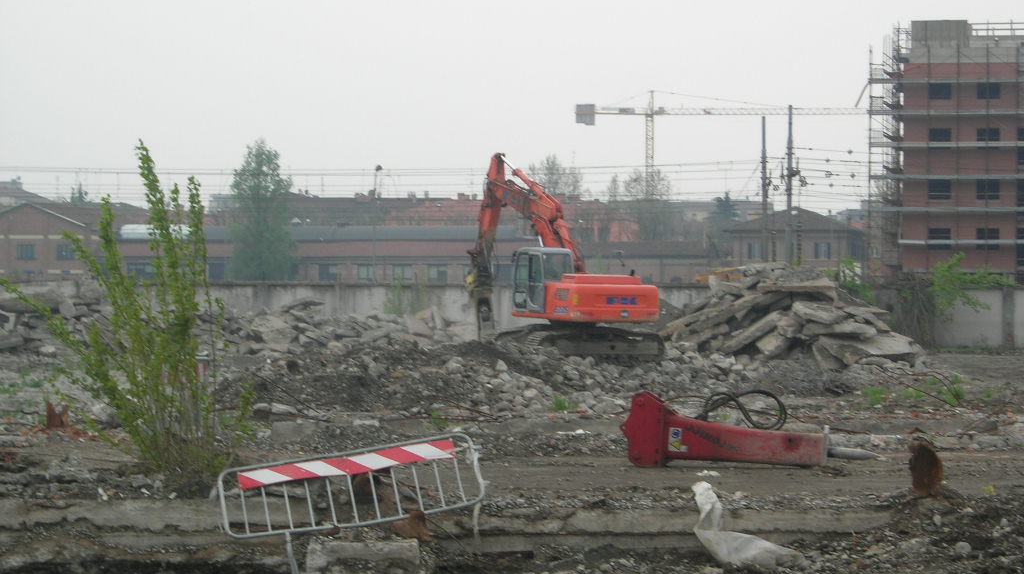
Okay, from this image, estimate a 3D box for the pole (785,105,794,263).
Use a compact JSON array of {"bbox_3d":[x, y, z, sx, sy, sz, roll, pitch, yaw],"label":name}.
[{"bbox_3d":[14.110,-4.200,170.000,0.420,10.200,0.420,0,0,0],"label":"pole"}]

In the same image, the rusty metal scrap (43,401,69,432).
[{"bbox_3d":[-6.130,1.730,45.000,0.330,0.430,0.260,0,0,0],"label":"rusty metal scrap"}]

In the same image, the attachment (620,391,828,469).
[{"bbox_3d":[2.070,1.390,32.500,2.080,0.750,0.520,0,0,5],"label":"attachment"}]

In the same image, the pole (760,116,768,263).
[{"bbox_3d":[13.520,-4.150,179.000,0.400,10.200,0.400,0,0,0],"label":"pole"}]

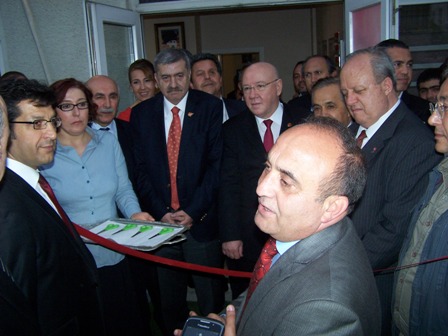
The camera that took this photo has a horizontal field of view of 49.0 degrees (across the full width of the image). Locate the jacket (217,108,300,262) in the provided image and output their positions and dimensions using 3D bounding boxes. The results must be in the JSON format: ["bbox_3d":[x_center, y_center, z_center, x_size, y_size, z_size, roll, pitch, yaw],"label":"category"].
[{"bbox_3d":[0.217,0.066,2.250,0.520,0.740,0.300,-2,11,8],"label":"jacket"}]

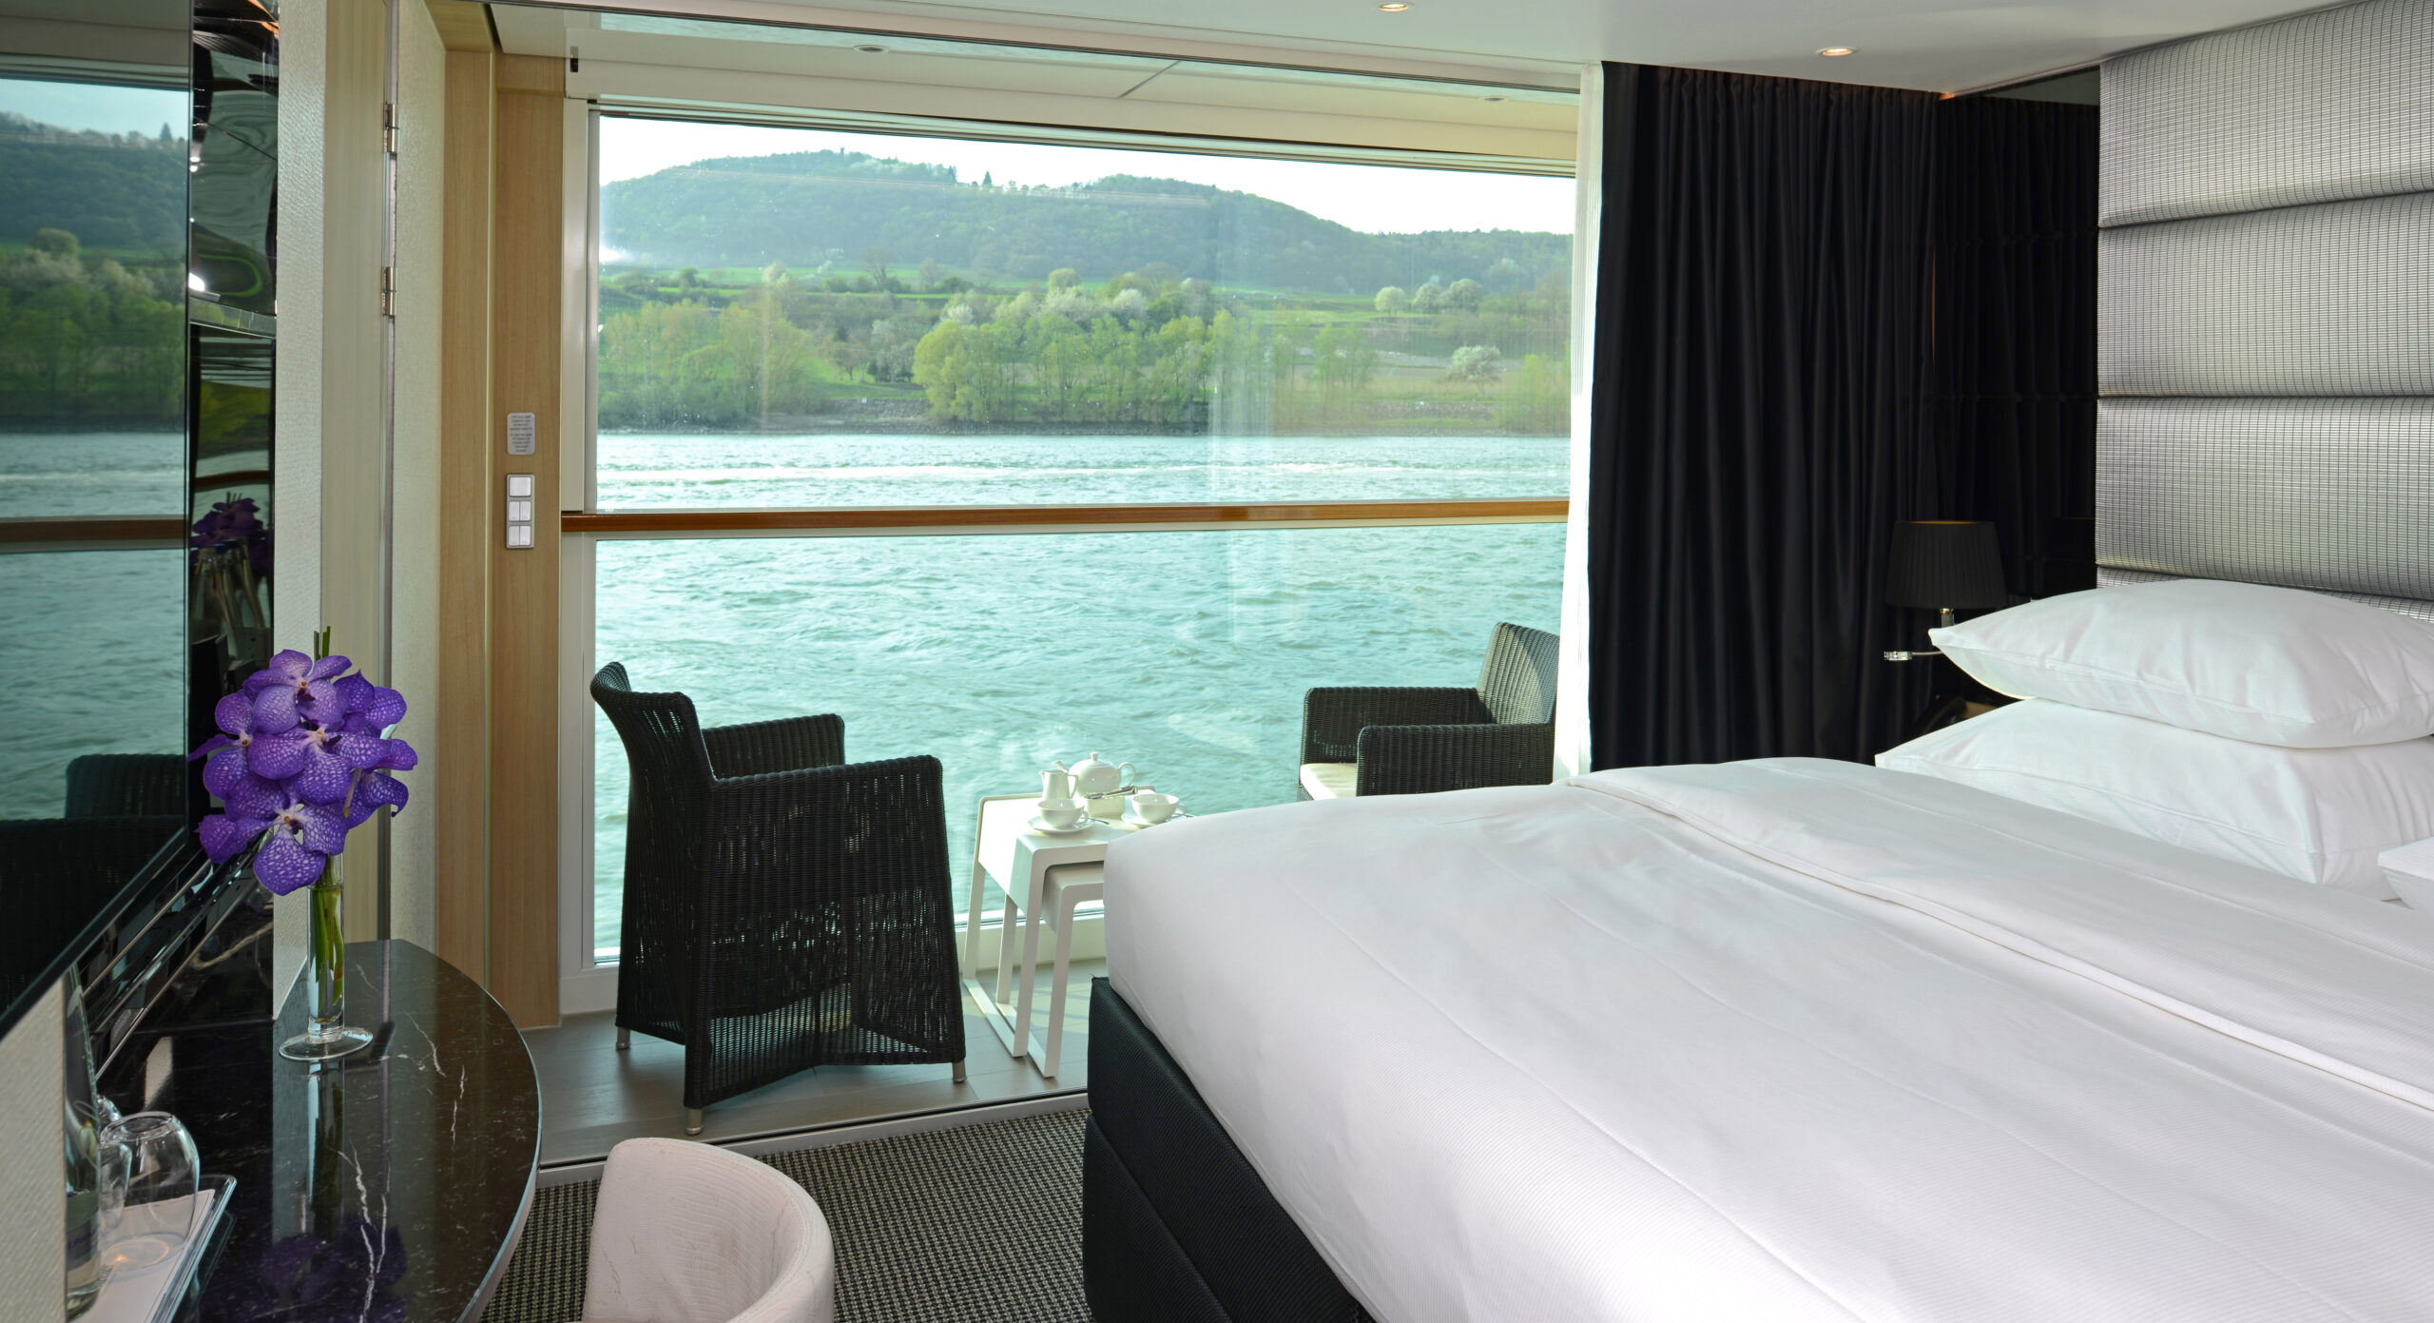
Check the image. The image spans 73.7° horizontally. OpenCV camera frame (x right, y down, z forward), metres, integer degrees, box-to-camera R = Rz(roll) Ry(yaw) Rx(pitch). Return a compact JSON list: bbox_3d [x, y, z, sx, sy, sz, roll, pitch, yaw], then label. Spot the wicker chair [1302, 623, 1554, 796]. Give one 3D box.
[{"bbox_3d":[0.509,0.339,3.779,0.600,0.800,0.530,0,5,-9],"label":"wicker chair"}]

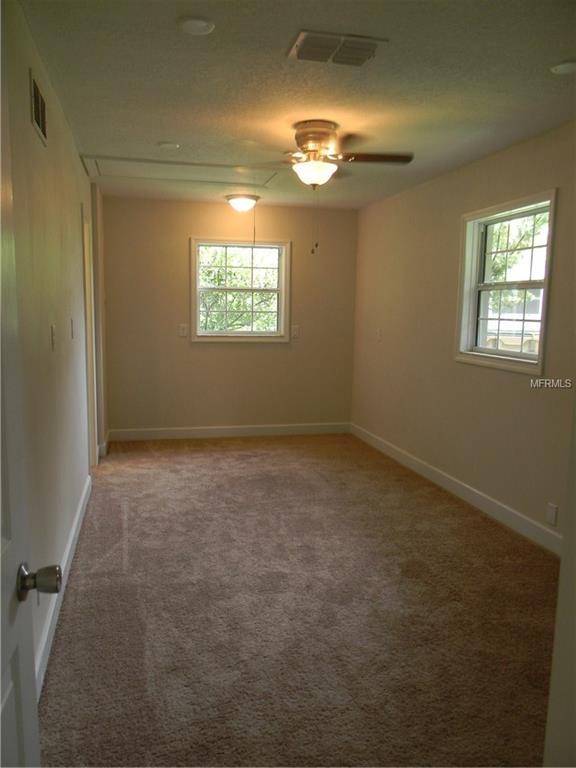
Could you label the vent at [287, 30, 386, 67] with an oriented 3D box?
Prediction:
[{"bbox_3d":[0.189,-1.339,2.503,0.340,0.020,0.285,-1,7,-14],"label":"vent"}]

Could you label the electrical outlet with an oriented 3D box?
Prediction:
[{"bbox_3d":[1.550,0.769,3.654,0.010,0.116,0.075,-1,7,-14],"label":"electrical outlet"}]

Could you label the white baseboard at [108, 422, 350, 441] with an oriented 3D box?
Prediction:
[{"bbox_3d":[-0.562,0.516,6.682,2.630,0.117,0.016,-1,7,-14],"label":"white baseboard"}]

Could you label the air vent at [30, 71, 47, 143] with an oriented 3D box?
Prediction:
[{"bbox_3d":[-1.011,-1.116,2.538,0.020,0.205,0.400,-1,7,-14],"label":"air vent"}]

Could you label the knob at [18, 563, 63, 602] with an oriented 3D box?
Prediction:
[{"bbox_3d":[-0.430,0.343,1.080,0.064,0.066,0.066,0,7,-9],"label":"knob"}]

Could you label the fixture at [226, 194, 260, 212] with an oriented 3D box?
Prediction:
[{"bbox_3d":[-0.419,-1.712,5.885,0.320,0.140,0.320,-1,7,-14],"label":"fixture"}]

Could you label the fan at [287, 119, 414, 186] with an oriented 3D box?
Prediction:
[{"bbox_3d":[0.160,-1.296,3.559,1.080,0.366,1.080,-1,7,-14],"label":"fan"}]

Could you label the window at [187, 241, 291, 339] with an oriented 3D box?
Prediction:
[{"bbox_3d":[-0.484,-0.975,6.536,1.045,1.060,0.100,-1,7,-14],"label":"window"}]

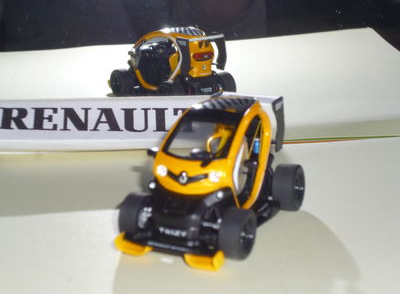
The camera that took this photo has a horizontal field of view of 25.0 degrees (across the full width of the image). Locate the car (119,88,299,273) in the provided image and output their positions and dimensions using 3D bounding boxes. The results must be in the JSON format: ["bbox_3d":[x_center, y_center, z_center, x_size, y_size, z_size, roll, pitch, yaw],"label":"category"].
[{"bbox_3d":[0.004,0.005,0.249,0.035,0.035,0.057,7,18,26],"label":"car"}]

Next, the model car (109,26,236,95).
[{"bbox_3d":[-0.014,-0.039,0.412,0.035,0.035,0.057,-14,22,-37],"label":"model car"}]

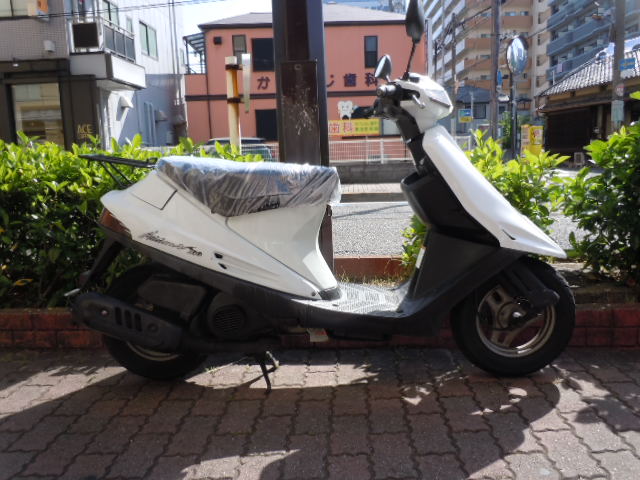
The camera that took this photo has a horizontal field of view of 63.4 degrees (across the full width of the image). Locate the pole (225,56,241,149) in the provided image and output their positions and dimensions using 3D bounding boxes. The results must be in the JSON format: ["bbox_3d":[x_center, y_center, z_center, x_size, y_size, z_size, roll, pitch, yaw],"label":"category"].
[{"bbox_3d":[-0.466,-0.388,3.013,0.075,1.300,0.075,-2,9,4],"label":"pole"}]

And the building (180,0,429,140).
[{"bbox_3d":[-0.719,-6.116,21.974,8.700,7.000,8.400,-3,9,-4],"label":"building"}]

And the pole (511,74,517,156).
[{"bbox_3d":[3.643,-2.167,9.768,0.085,2.600,0.085,-2,9,4],"label":"pole"}]

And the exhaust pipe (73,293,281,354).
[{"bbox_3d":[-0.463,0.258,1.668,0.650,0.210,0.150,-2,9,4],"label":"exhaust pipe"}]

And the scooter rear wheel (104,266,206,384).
[{"bbox_3d":[-0.566,0.282,1.815,0.420,0.420,0.095,-2,9,4],"label":"scooter rear wheel"}]

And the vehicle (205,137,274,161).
[{"bbox_3d":[-2.164,-2.228,15.191,1.720,1.450,4.100,-3,9,-4],"label":"vehicle"}]

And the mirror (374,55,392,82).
[{"bbox_3d":[0.241,-0.653,1.972,0.045,0.105,0.110,20,4,-13],"label":"mirror"}]

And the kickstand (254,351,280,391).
[{"bbox_3d":[-0.183,0.430,1.818,0.090,0.125,0.210,-2,9,4],"label":"kickstand"}]

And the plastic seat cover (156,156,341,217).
[{"bbox_3d":[-0.236,-0.187,1.710,0.610,0.200,0.280,-2,9,4],"label":"plastic seat cover"}]

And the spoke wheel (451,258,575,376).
[{"bbox_3d":[0.644,0.256,1.732,0.420,0.420,0.095,-2,9,4],"label":"spoke wheel"}]

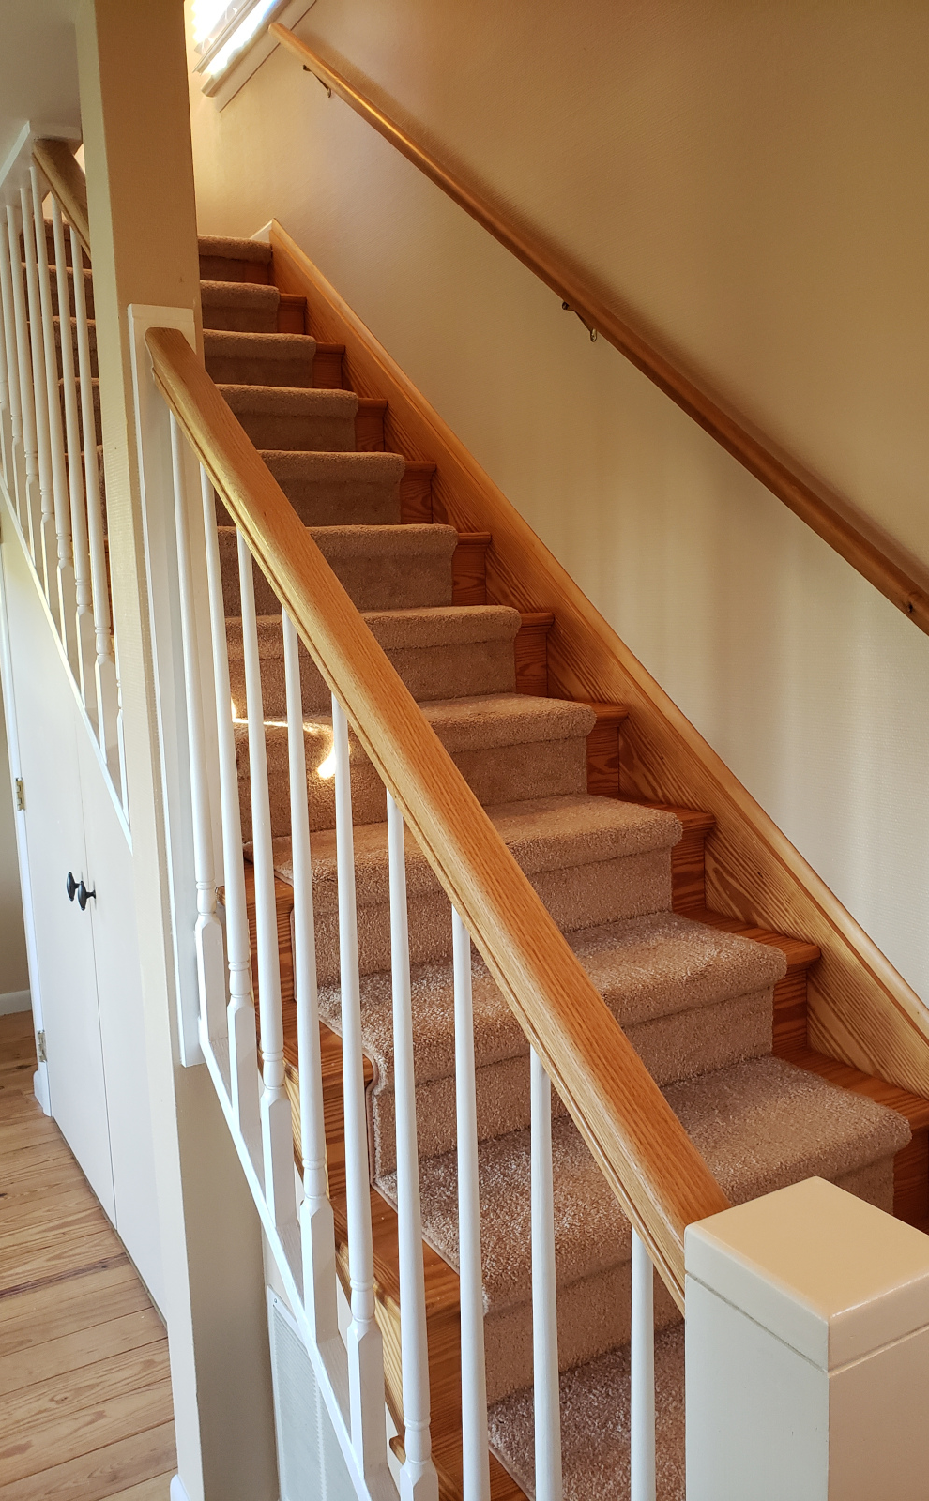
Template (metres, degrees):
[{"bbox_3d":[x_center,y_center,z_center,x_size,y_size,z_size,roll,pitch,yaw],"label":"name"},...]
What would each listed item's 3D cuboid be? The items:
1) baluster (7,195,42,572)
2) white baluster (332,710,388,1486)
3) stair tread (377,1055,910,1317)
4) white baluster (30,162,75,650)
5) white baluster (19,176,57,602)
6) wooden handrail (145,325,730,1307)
[{"bbox_3d":[-0.991,-0.817,2.557,0.032,0.794,0.032,-7,10,-30],"label":"baluster"},{"bbox_3d":[-0.133,0.429,1.359,0.033,0.982,0.033,-6,10,-31],"label":"white baluster"},{"bbox_3d":[0.301,0.626,1.699,0.786,0.072,0.308,-6,10,-31],"label":"stair tread"},{"bbox_3d":[-0.852,-0.694,2.343,0.032,0.986,0.032,-7,10,-30],"label":"white baluster"},{"bbox_3d":[-0.916,-0.751,2.442,0.032,0.875,0.032,-7,10,-30],"label":"white baluster"},{"bbox_3d":[-0.113,-0.081,1.231,0.057,0.058,1.480,-6,46,-31],"label":"wooden handrail"}]

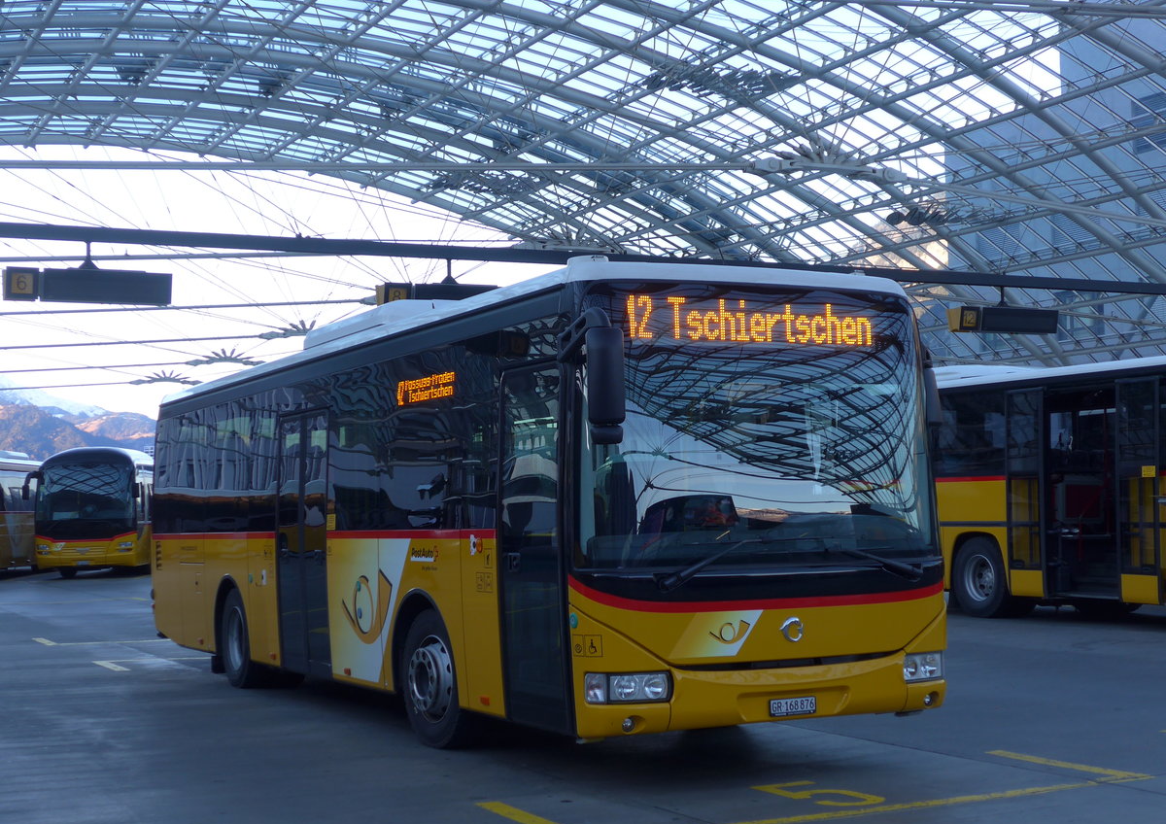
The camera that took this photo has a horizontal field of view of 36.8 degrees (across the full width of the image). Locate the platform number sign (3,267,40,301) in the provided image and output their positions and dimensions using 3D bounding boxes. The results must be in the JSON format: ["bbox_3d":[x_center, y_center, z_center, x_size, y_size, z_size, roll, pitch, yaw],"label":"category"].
[{"bbox_3d":[-7.006,-1.569,21.833,0.380,0.400,0.350,0,-4,-26],"label":"platform number sign"}]

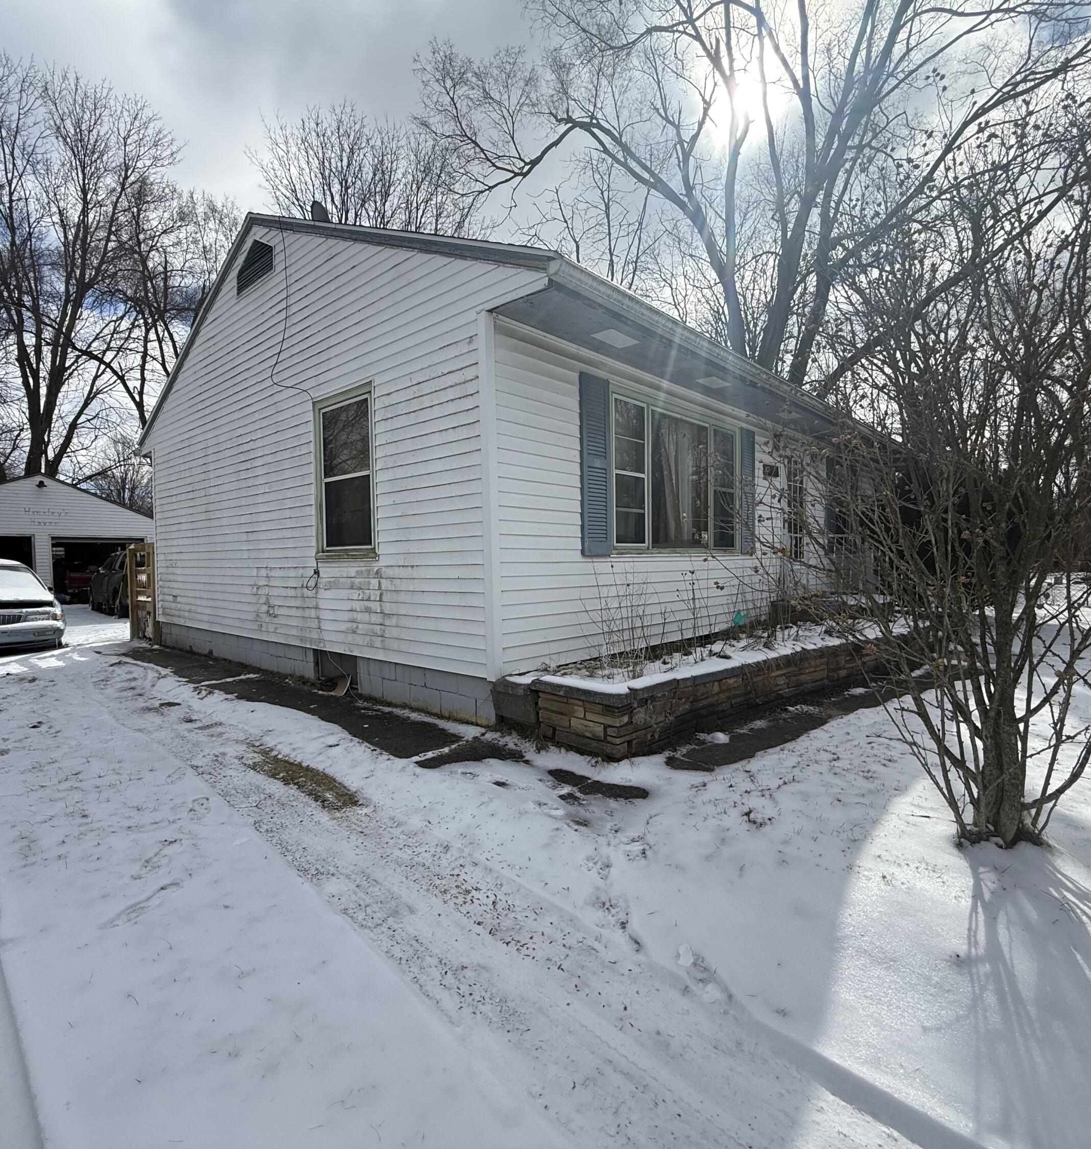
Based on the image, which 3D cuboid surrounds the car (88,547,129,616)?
[{"bbox_3d":[-10.486,0.133,16.404,5.000,1.680,1.880,0,2,42],"label":"car"}]

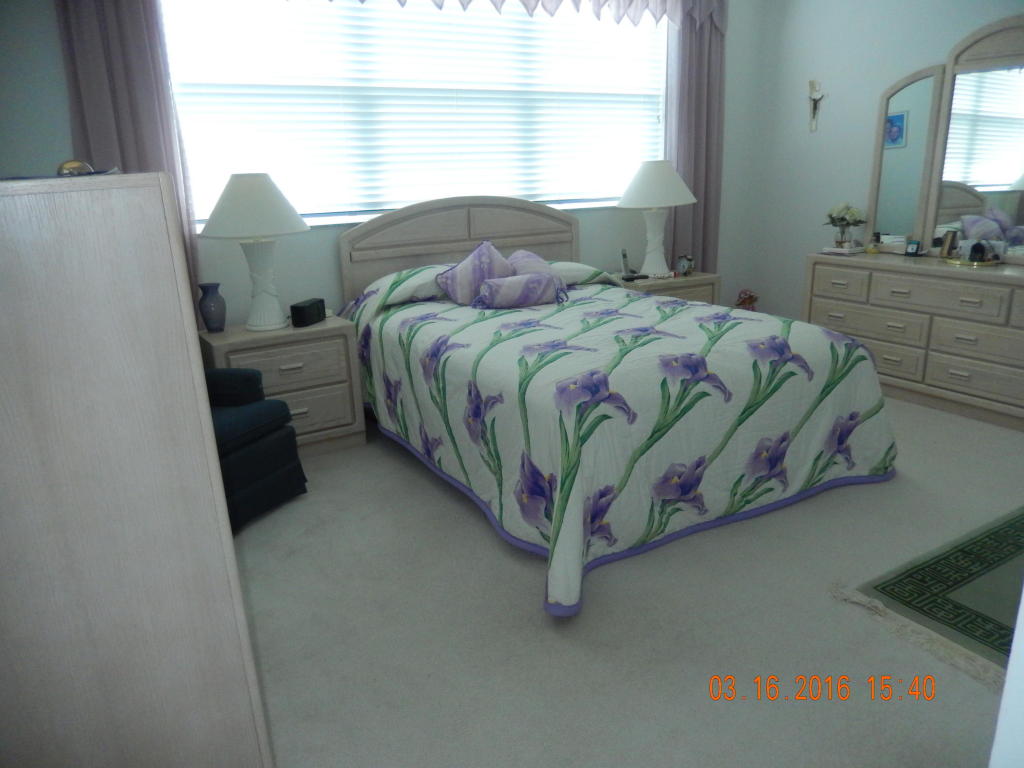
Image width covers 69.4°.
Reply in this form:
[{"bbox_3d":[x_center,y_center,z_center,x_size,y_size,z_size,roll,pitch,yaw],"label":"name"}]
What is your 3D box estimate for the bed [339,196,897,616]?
[{"bbox_3d":[0.341,-0.276,3.680,1.770,1.247,2.280,-11,18,-28],"label":"bed"}]

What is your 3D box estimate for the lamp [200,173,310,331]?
[{"bbox_3d":[-1.290,-0.672,3.781,0.530,0.773,0.530,-11,18,-28],"label":"lamp"}]

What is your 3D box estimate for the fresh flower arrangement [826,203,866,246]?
[{"bbox_3d":[2.221,-1.057,4.932,0.260,0.290,0.260,-11,18,-28],"label":"fresh flower arrangement"}]

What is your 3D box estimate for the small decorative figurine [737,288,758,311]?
[{"bbox_3d":[1.751,-0.615,5.506,0.160,0.210,0.140,3,17,15],"label":"small decorative figurine"}]

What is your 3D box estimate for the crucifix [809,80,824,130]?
[{"bbox_3d":[2.121,-1.934,5.144,0.040,0.340,0.145,-11,18,-28],"label":"crucifix"}]

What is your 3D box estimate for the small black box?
[{"bbox_3d":[-1.075,-0.375,3.920,0.080,0.112,0.185,4,17,20],"label":"small black box"}]

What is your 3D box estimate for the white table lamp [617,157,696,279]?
[{"bbox_3d":[0.977,-1.105,5.006,0.530,0.773,0.530,-2,16,1],"label":"white table lamp"}]

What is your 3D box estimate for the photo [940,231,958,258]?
[{"bbox_3d":[2.620,-0.842,4.456,0.045,0.170,0.120,0,16,7],"label":"photo"}]

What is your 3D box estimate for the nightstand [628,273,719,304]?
[{"bbox_3d":[1.015,-0.407,5.139,0.690,0.643,0.460,-11,18,-28],"label":"nightstand"}]

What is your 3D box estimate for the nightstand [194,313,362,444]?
[{"bbox_3d":[-1.212,0.018,3.936,0.694,0.643,0.462,-11,18,-28],"label":"nightstand"}]

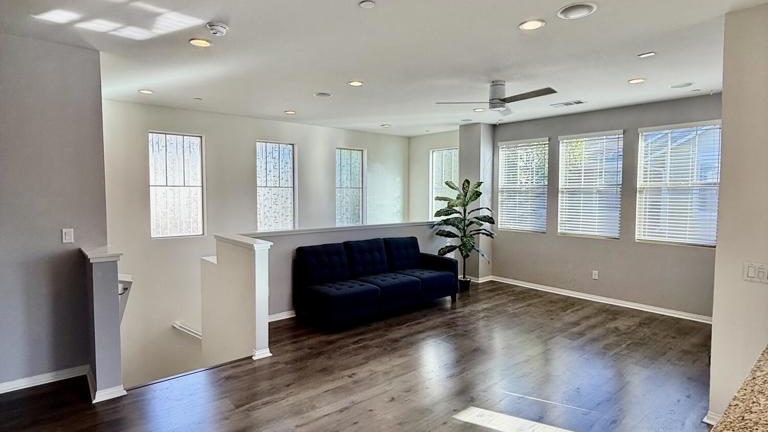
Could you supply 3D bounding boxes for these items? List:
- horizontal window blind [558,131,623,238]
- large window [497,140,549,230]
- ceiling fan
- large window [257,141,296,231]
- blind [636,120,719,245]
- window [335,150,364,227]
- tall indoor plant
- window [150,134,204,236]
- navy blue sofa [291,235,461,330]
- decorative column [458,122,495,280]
[{"bbox_3d":[3.006,-0.453,6.083,0.100,1.513,0.925,-2,4,-39],"label":"horizontal window blind"},{"bbox_3d":[2.289,-0.502,6.927,0.070,1.515,0.934,-2,4,-39],"label":"large window"},{"bbox_3d":[1.313,-1.278,4.406,1.150,0.310,1.140,-2,4,-39],"label":"ceiling fan"},{"bbox_3d":[-1.793,-0.470,6.919,0.720,1.483,0.100,-2,4,-39],"label":"large window"},{"bbox_3d":[3.673,-0.402,5.205,0.070,1.529,0.922,-2,4,-39],"label":"blind"},{"bbox_3d":[-0.627,-0.513,7.853,0.709,1.483,0.100,-2,4,-39],"label":"window"},{"bbox_3d":[1.293,0.297,6.702,0.840,1.814,0.840,0,3,0],"label":"tall indoor plant"},{"bbox_3d":[-2.970,-0.427,5.975,0.723,1.483,0.100,-2,4,-39],"label":"window"},{"bbox_3d":[-0.046,0.824,5.518,2.100,0.870,0.850,-2,4,-39],"label":"navy blue sofa"},{"bbox_3d":[1.660,-0.209,7.517,0.300,2.749,0.490,-2,4,-39],"label":"decorative column"}]

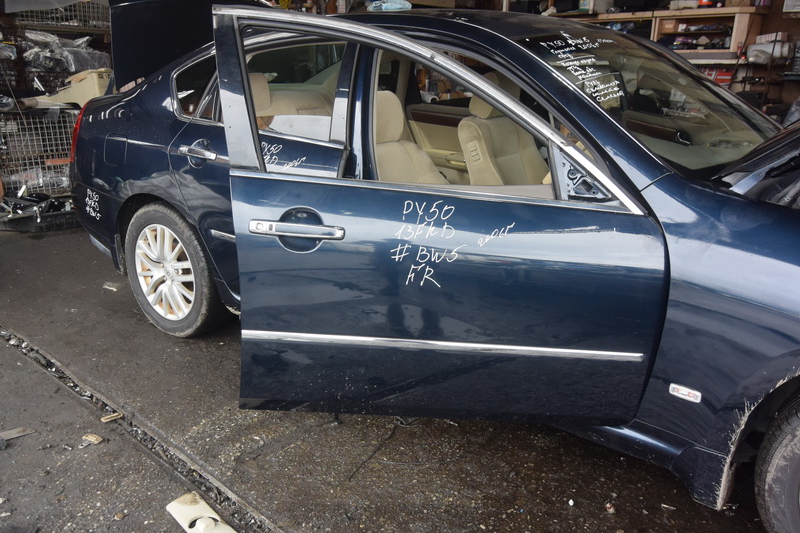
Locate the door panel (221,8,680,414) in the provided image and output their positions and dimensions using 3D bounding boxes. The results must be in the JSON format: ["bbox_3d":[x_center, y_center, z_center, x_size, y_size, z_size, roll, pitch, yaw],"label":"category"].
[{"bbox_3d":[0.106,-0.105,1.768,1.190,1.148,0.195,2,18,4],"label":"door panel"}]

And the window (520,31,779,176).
[{"bbox_3d":[0.992,-0.645,2.361,0.783,0.130,1.420,44,36,20],"label":"window"}]

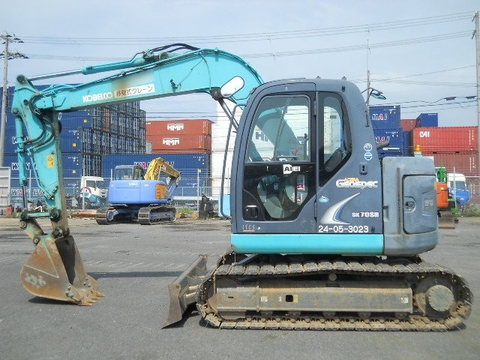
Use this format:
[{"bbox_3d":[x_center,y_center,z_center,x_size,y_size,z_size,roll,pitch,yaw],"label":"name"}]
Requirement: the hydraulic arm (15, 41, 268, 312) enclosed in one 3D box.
[{"bbox_3d":[-1.030,-0.090,7.230,3.700,3.260,0.750,0,0,3],"label":"hydraulic arm"}]

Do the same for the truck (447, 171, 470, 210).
[{"bbox_3d":[15.100,0.950,43.600,5.000,2.750,2.300,0,0,15],"label":"truck"}]

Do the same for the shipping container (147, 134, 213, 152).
[{"bbox_3d":[-12.129,-6.828,103.749,12.190,2.590,2.440,0,0,10],"label":"shipping container"}]

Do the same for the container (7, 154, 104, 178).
[{"bbox_3d":[-22.935,-1.531,64.248,12.190,2.900,2.440,0,0,10],"label":"container"}]

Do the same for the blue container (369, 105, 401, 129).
[{"bbox_3d":[14.967,-6.848,64.360,6.060,2.590,2.440,0,0,13],"label":"blue container"}]

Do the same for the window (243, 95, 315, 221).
[{"bbox_3d":[0.404,-0.236,5.980,0.760,1.340,0.080,0,0,4],"label":"window"}]

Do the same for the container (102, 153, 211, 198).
[{"bbox_3d":[-9.346,-0.260,64.439,12.190,5.200,2.440,0,0,10],"label":"container"}]

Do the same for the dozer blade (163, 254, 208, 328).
[{"bbox_3d":[-0.630,1.330,7.050,0.240,0.460,2.300,0,0,3],"label":"dozer blade"}]

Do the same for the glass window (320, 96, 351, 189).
[{"bbox_3d":[0.994,-0.413,5.940,0.350,0.980,0.060,0,0,4],"label":"glass window"}]

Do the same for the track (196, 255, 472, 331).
[{"bbox_3d":[0.980,1.220,6.050,2.830,0.640,0.460,0,0,3],"label":"track"}]

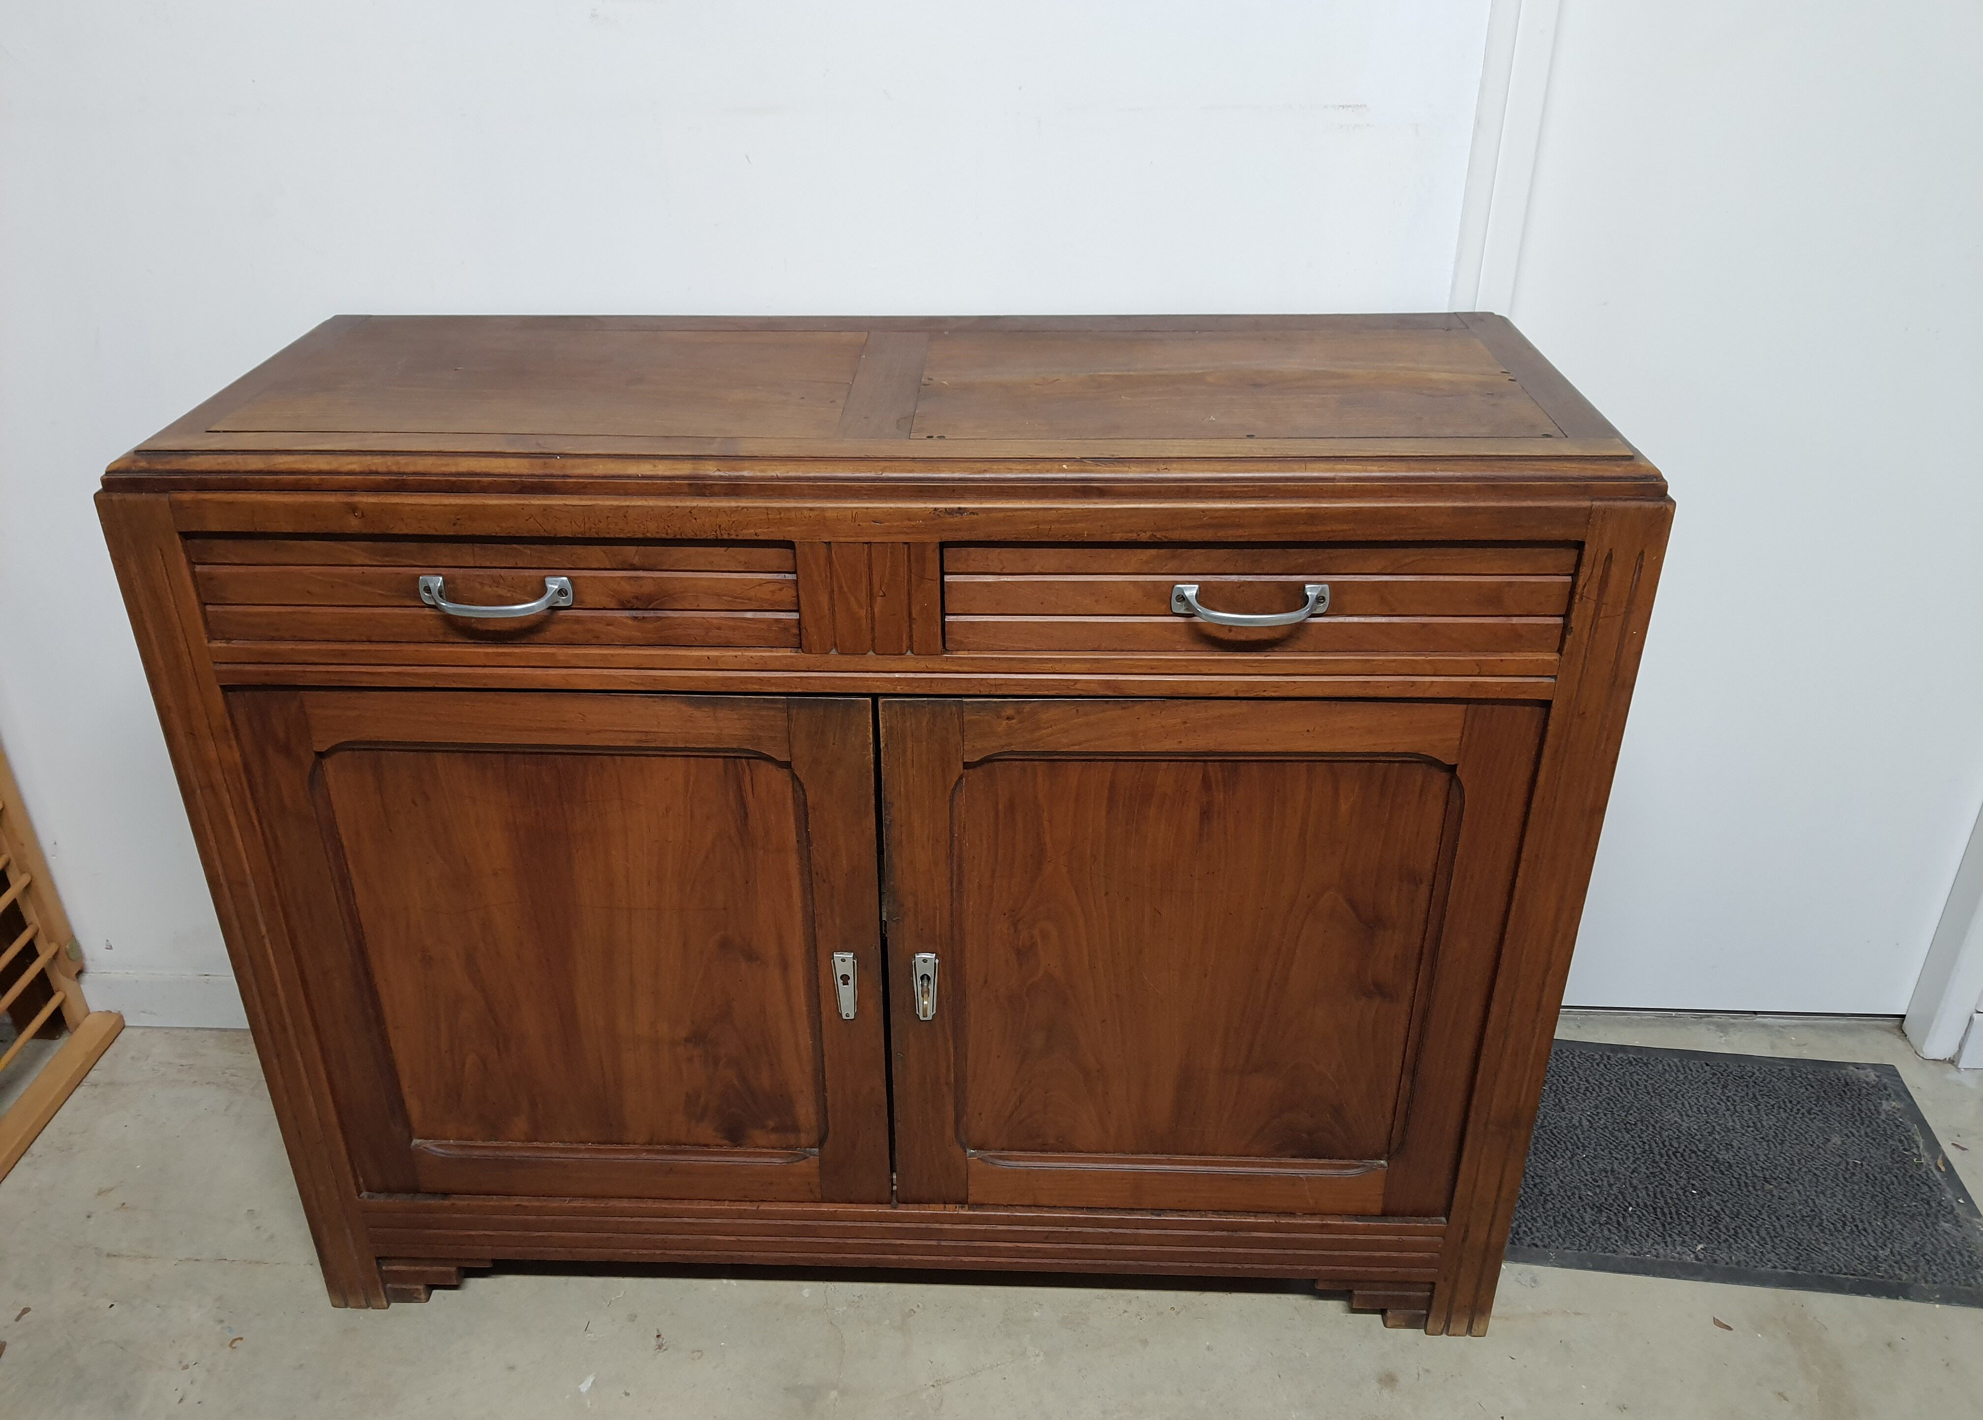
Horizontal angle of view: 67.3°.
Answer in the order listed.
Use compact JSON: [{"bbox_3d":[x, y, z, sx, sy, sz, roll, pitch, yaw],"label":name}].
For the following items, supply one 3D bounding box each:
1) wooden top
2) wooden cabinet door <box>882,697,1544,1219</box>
[{"bbox_3d":[-0.090,-0.303,1.438,1.285,0.030,0.486,1,29,1],"label":"wooden top"},{"bbox_3d":[0.197,0.264,1.484,0.595,0.628,0.022,1,29,1],"label":"wooden cabinet door"}]

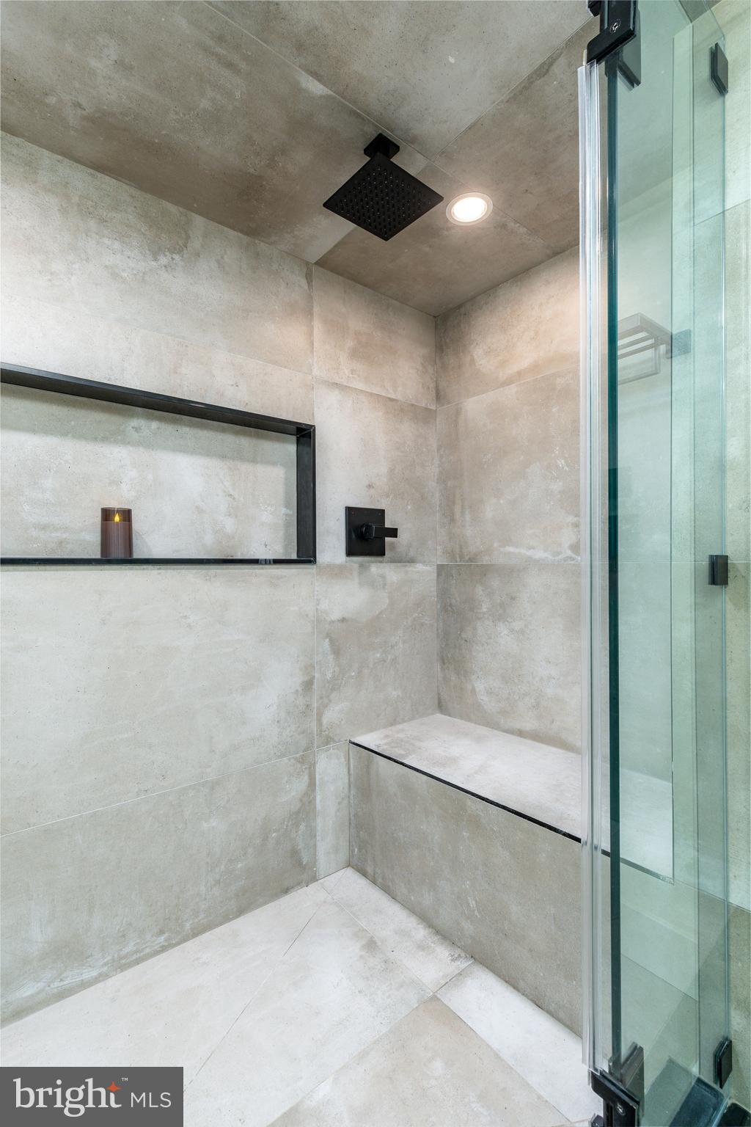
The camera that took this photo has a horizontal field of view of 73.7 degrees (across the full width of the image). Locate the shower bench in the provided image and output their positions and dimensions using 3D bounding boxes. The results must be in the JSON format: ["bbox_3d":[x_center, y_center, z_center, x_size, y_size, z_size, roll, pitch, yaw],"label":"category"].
[{"bbox_3d":[0.395,0.817,1.477,0.435,0.428,0.985,0,-1,-39],"label":"shower bench"}]

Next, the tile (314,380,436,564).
[{"bbox_3d":[0.020,-0.305,1.827,0.576,0.610,0.012,0,-1,-39],"label":"tile"}]

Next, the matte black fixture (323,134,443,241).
[{"bbox_3d":[0.018,-0.916,1.192,0.206,0.122,0.204,0,-1,-39],"label":"matte black fixture"}]

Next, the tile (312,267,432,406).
[{"bbox_3d":[0.018,-0.792,1.831,0.577,0.364,0.012,0,-1,-39],"label":"tile"}]

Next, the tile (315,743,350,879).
[{"bbox_3d":[-0.142,0.822,1.682,0.138,0.426,0.012,0,-1,-39],"label":"tile"}]

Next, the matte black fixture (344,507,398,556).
[{"bbox_3d":[-0.009,-0.109,1.744,0.174,0.167,0.078,0,-1,-39],"label":"matte black fixture"}]

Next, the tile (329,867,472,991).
[{"bbox_3d":[0.026,1.038,1.458,0.155,0.012,0.545,0,-1,-39],"label":"tile"}]

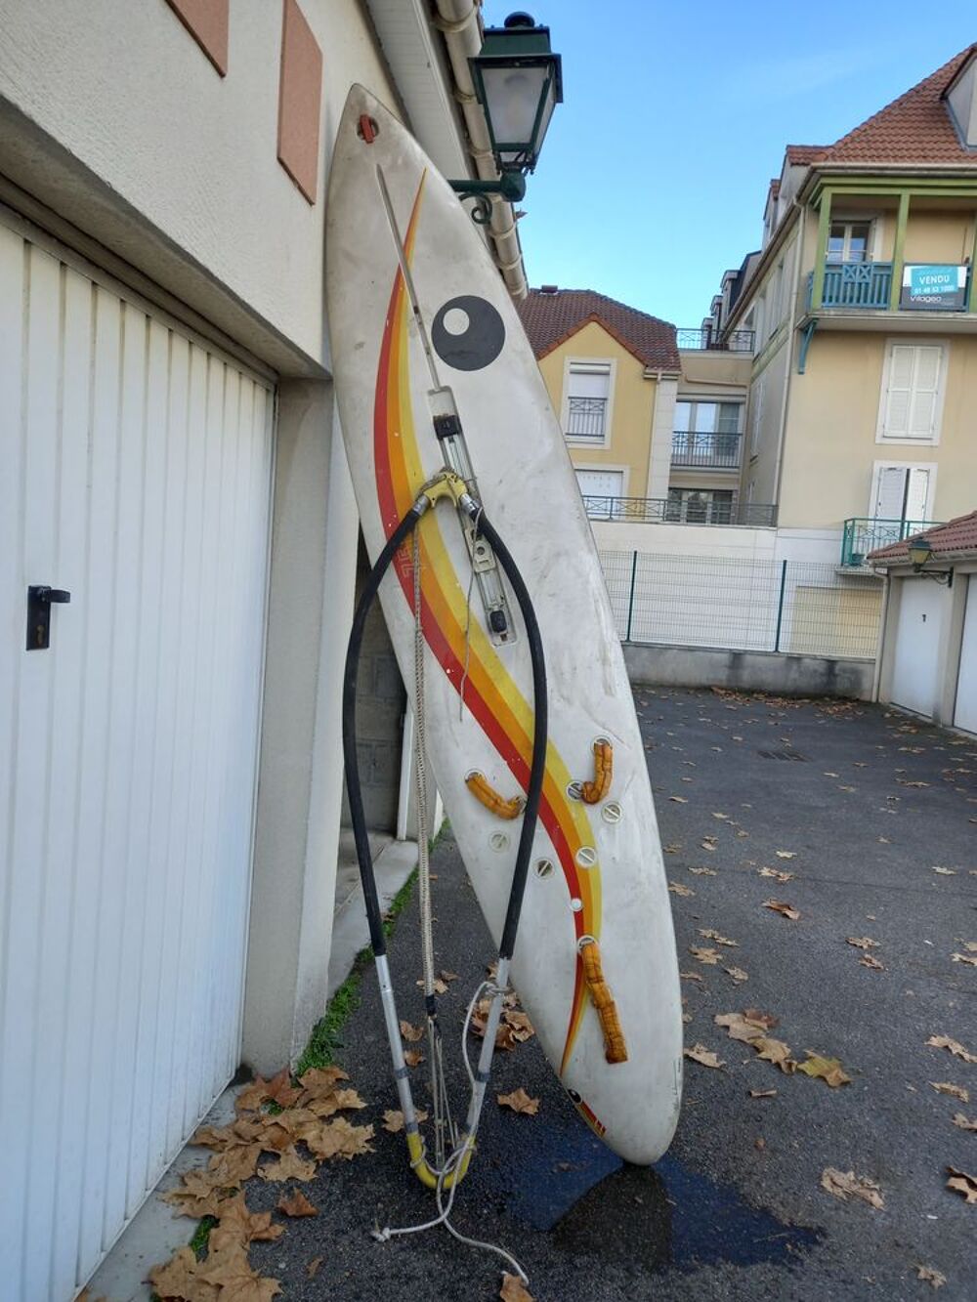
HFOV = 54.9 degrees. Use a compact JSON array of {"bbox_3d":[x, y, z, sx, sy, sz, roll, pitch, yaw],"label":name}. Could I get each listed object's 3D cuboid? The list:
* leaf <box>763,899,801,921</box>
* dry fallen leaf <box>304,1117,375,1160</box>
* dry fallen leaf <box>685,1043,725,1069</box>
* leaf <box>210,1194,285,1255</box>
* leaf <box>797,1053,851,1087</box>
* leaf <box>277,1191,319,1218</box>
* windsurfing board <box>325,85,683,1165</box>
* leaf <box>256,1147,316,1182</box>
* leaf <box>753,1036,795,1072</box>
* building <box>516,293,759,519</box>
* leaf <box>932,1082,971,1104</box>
[{"bbox_3d":[1.445,1.266,4.628,0.144,0.045,0.207,1,4,-34],"label":"leaf"},{"bbox_3d":[-0.392,1.275,2.482,0.181,0.030,0.177,4,4,5],"label":"dry fallen leaf"},{"bbox_3d":[0.710,1.338,3.095,0.150,0.040,0.130,4,4,6],"label":"dry fallen leaf"},{"bbox_3d":[-0.545,1.283,2.127,0.164,0.035,0.174,4,4,5],"label":"leaf"},{"bbox_3d":[1.088,1.348,3.049,0.168,0.035,0.180,4,4,5],"label":"leaf"},{"bbox_3d":[-0.448,1.297,2.214,0.092,0.030,0.080,4,4,5],"label":"leaf"},{"bbox_3d":[0.034,-0.084,2.542,0.600,2.950,0.220,-15,-3,2],"label":"windsurfing board"},{"bbox_3d":[-0.505,1.296,2.365,0.150,0.040,0.135,4,4,6],"label":"leaf"},{"bbox_3d":[0.951,1.347,3.129,0.140,0.045,0.180,4,4,6],"label":"leaf"},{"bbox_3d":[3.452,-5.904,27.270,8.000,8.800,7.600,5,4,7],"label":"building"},{"bbox_3d":[1.453,1.384,2.957,0.113,0.028,0.102,4,4,5],"label":"leaf"}]

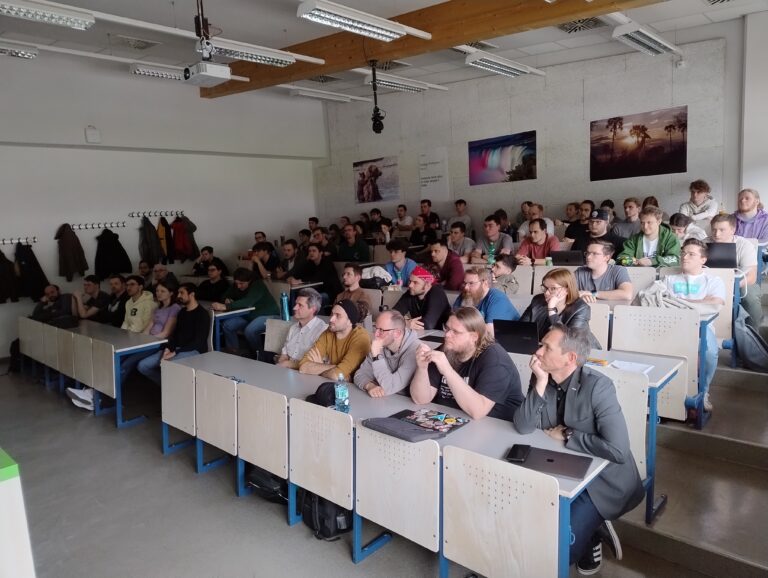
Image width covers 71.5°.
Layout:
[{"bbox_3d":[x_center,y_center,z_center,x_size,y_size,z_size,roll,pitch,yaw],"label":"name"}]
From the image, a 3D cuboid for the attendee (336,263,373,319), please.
[{"bbox_3d":[-0.318,0.402,5.002,0.750,1.240,0.500,-9,10,-36],"label":"attendee"}]

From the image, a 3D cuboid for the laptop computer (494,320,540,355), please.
[{"bbox_3d":[0.912,0.297,3.436,0.325,0.215,0.280,4,11,43],"label":"laptop computer"}]

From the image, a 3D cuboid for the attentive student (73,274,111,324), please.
[{"bbox_3d":[-4.005,0.481,7.296,0.525,1.297,0.772,4,10,43],"label":"attentive student"}]

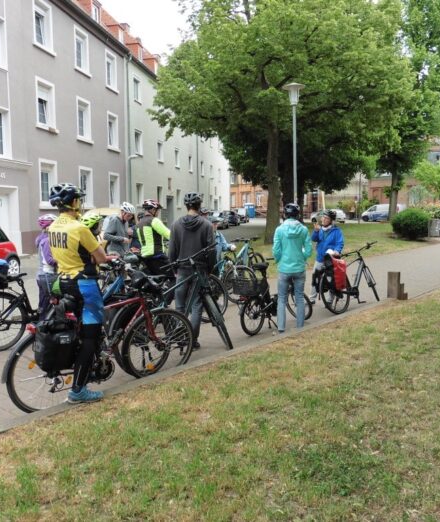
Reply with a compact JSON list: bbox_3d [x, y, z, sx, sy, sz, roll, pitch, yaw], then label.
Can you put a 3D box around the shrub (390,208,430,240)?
[{"bbox_3d":[9.419,-1.810,23.800,1.850,1.520,1.850,-1,6,0],"label":"shrub"}]

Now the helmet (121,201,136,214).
[{"bbox_3d":[-1.569,-0.912,8.300,0.280,0.180,0.210,32,18,19],"label":"helmet"}]

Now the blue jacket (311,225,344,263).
[{"bbox_3d":[1.897,-0.314,8.515,0.560,0.650,0.360,3,7,27],"label":"blue jacket"}]

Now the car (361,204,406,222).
[{"bbox_3d":[18.747,-5.436,55.000,4.700,1.950,1.880,4,8,41],"label":"car"}]

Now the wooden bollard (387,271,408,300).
[{"bbox_3d":[3.297,0.461,8.976,0.300,0.490,0.220,-5,7,-38],"label":"wooden bollard"}]

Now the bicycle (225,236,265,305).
[{"bbox_3d":[0.502,0.122,9.812,0.600,1.080,1.750,1,6,19],"label":"bicycle"}]

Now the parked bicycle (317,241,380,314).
[{"bbox_3d":[2.234,0.263,8.050,1.760,1.100,0.650,-5,7,-38],"label":"parked bicycle"}]

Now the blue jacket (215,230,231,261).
[{"bbox_3d":[-0.046,-0.267,8.900,0.500,0.620,0.330,-4,7,-30],"label":"blue jacket"}]

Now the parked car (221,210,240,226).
[{"bbox_3d":[0.865,-4.258,49.127,1.800,1.530,4.300,1,6,10],"label":"parked car"}]

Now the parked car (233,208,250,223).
[{"bbox_3d":[2.196,-5.025,55.783,1.800,1.580,4.300,1,6,10],"label":"parked car"}]

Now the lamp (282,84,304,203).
[{"bbox_3d":[2.111,-2.403,13.621,0.620,5.100,0.620,0,6,0],"label":"lamp"}]

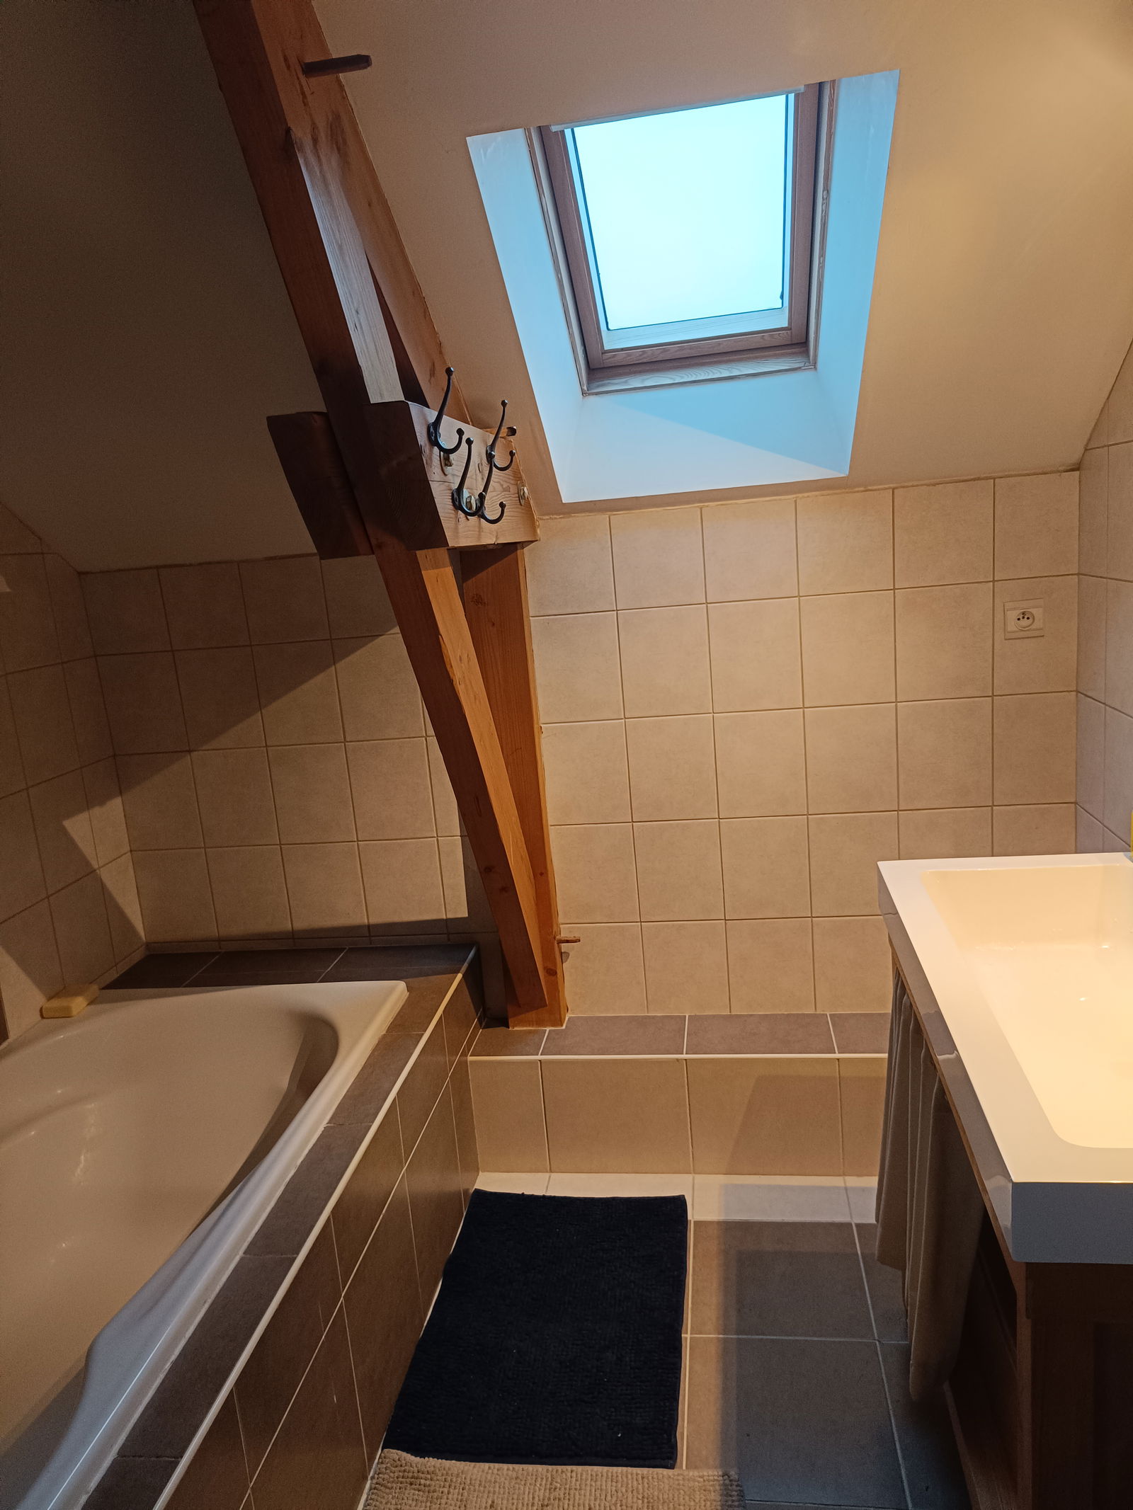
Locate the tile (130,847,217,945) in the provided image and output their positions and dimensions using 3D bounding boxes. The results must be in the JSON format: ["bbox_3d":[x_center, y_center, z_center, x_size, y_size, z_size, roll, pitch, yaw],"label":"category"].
[{"bbox_3d":[-0.998,0.360,2.686,0.194,0.246,0.010,-3,12,9],"label":"tile"}]

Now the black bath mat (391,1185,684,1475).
[{"bbox_3d":[-0.019,1.063,2.030,0.484,0.018,0.702,-3,12,9],"label":"black bath mat"}]

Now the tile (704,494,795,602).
[{"bbox_3d":[0.407,-0.449,2.316,0.200,0.208,0.010,-3,11,9],"label":"tile"}]

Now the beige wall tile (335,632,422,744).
[{"bbox_3d":[-0.446,-0.160,2.503,0.200,0.247,0.010,-3,11,9],"label":"beige wall tile"}]

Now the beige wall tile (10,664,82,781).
[{"bbox_3d":[-1.177,-0.068,2.356,0.010,0.246,0.199,-3,12,9],"label":"beige wall tile"}]

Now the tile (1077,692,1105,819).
[{"bbox_3d":[1.113,0.003,2.215,0.010,0.248,0.176,-3,12,9],"label":"tile"}]

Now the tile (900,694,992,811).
[{"bbox_3d":[0.846,-0.001,2.341,0.200,0.247,0.010,-3,11,9],"label":"tile"}]

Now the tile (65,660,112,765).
[{"bbox_3d":[-1.161,-0.104,2.537,0.010,0.247,0.144,-3,11,8],"label":"tile"}]

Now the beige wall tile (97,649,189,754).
[{"bbox_3d":[-1.046,-0.127,2.597,0.201,0.247,0.010,-3,11,9],"label":"beige wall tile"}]

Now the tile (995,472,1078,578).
[{"bbox_3d":[0.991,-0.481,2.217,0.172,0.210,0.010,-3,11,9],"label":"tile"}]

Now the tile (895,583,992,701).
[{"bbox_3d":[0.822,-0.243,2.283,0.199,0.246,0.010,-3,12,9],"label":"tile"}]

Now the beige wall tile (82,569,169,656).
[{"bbox_3d":[-1.067,-0.349,2.560,0.204,0.200,0.010,-3,12,9],"label":"beige wall tile"}]

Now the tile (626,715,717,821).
[{"bbox_3d":[0.245,0.032,2.425,0.199,0.246,0.010,-3,12,9],"label":"tile"}]

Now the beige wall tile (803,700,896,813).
[{"bbox_3d":[0.648,0.010,2.377,0.200,0.247,0.010,-3,11,9],"label":"beige wall tile"}]

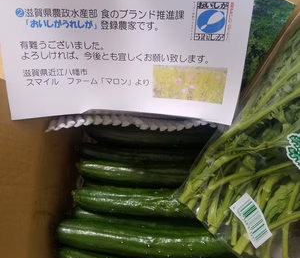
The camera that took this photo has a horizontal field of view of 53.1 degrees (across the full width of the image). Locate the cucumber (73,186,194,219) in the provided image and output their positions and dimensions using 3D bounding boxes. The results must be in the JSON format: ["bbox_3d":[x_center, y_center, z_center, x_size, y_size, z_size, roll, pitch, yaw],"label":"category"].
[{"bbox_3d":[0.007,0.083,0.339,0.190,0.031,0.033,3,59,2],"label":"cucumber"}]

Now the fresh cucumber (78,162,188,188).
[{"bbox_3d":[0.014,0.051,0.349,0.195,0.028,0.030,3,64,1],"label":"fresh cucumber"}]

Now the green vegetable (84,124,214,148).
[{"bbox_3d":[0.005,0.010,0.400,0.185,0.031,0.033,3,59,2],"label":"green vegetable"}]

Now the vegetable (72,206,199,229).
[{"bbox_3d":[0.010,0.101,0.337,0.196,0.030,0.032,4,64,2],"label":"vegetable"}]

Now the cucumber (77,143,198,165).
[{"bbox_3d":[0.013,0.028,0.362,0.200,0.028,0.030,3,64,1],"label":"cucumber"}]

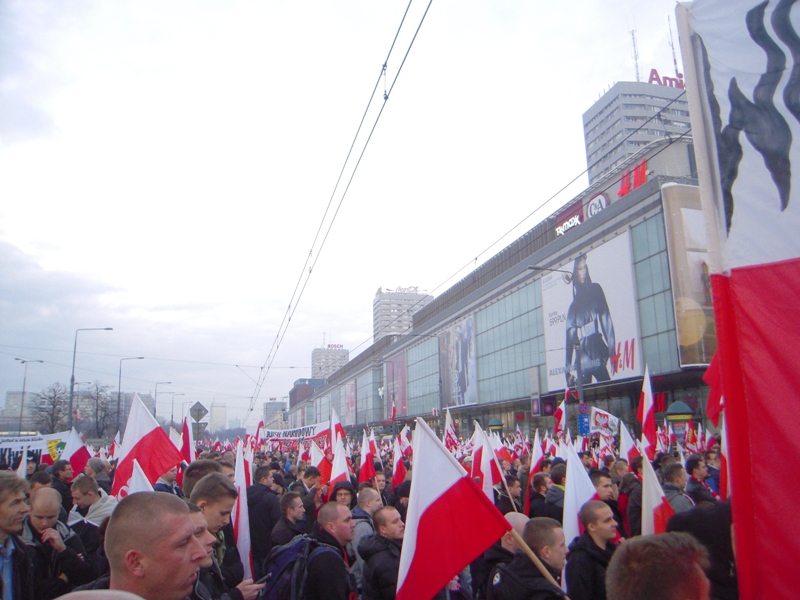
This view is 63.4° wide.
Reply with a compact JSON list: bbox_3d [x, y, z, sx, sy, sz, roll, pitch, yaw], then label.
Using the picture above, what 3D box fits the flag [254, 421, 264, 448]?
[{"bbox_3d":[-5.645,5.404,26.000,0.420,1.150,0.200,1,-12,-12],"label":"flag"}]

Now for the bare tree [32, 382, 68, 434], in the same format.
[{"bbox_3d":[-34.249,11.612,63.412,4.700,8.700,4.500,5,-13,-28],"label":"bare tree"}]

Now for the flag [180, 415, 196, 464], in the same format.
[{"bbox_3d":[-2.371,1.609,7.255,0.240,0.920,0.250,3,-12,-18],"label":"flag"}]

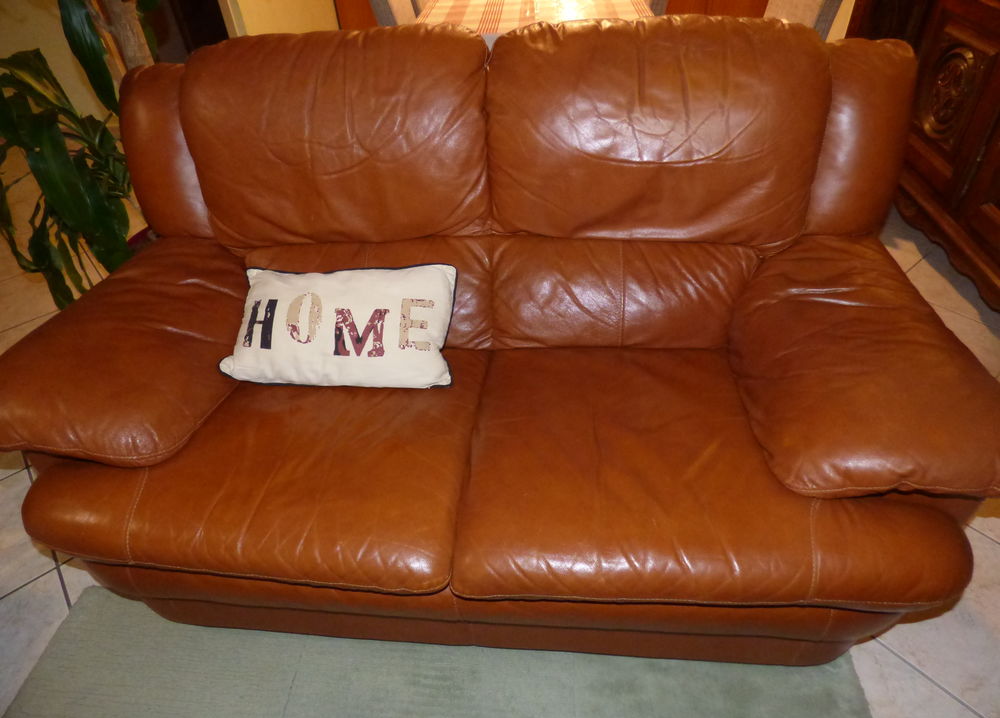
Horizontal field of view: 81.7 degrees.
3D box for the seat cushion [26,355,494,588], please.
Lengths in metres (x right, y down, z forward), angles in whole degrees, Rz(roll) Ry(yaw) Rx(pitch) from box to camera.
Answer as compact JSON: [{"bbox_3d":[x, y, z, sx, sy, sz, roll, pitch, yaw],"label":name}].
[{"bbox_3d":[-0.435,0.161,1.151,0.785,0.163,0.541,2,41,5],"label":"seat cushion"}]

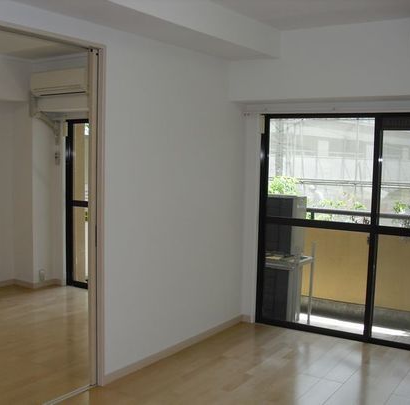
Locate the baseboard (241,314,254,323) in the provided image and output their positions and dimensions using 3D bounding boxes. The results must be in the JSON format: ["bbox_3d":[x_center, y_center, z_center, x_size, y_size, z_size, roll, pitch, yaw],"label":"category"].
[{"bbox_3d":[0.373,1.020,4.920,0.100,0.060,0.020,5,6,33],"label":"baseboard"}]

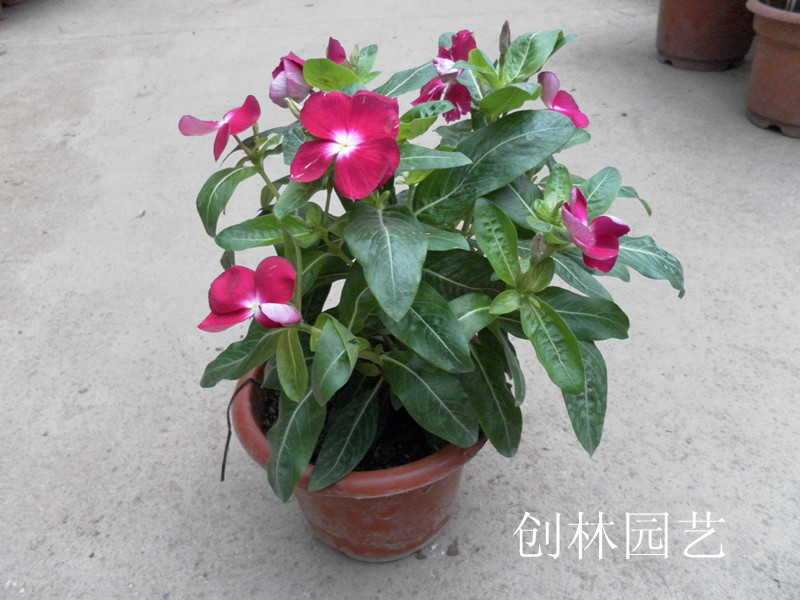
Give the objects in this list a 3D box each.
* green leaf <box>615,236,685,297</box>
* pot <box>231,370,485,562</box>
[{"bbox_3d":[0.140,-0.023,0.375,0.056,0.015,0.026,25,52,0],"label":"green leaf"},{"bbox_3d":[-0.015,0.097,0.452,0.176,0.121,0.176,-3,36,2],"label":"pot"}]

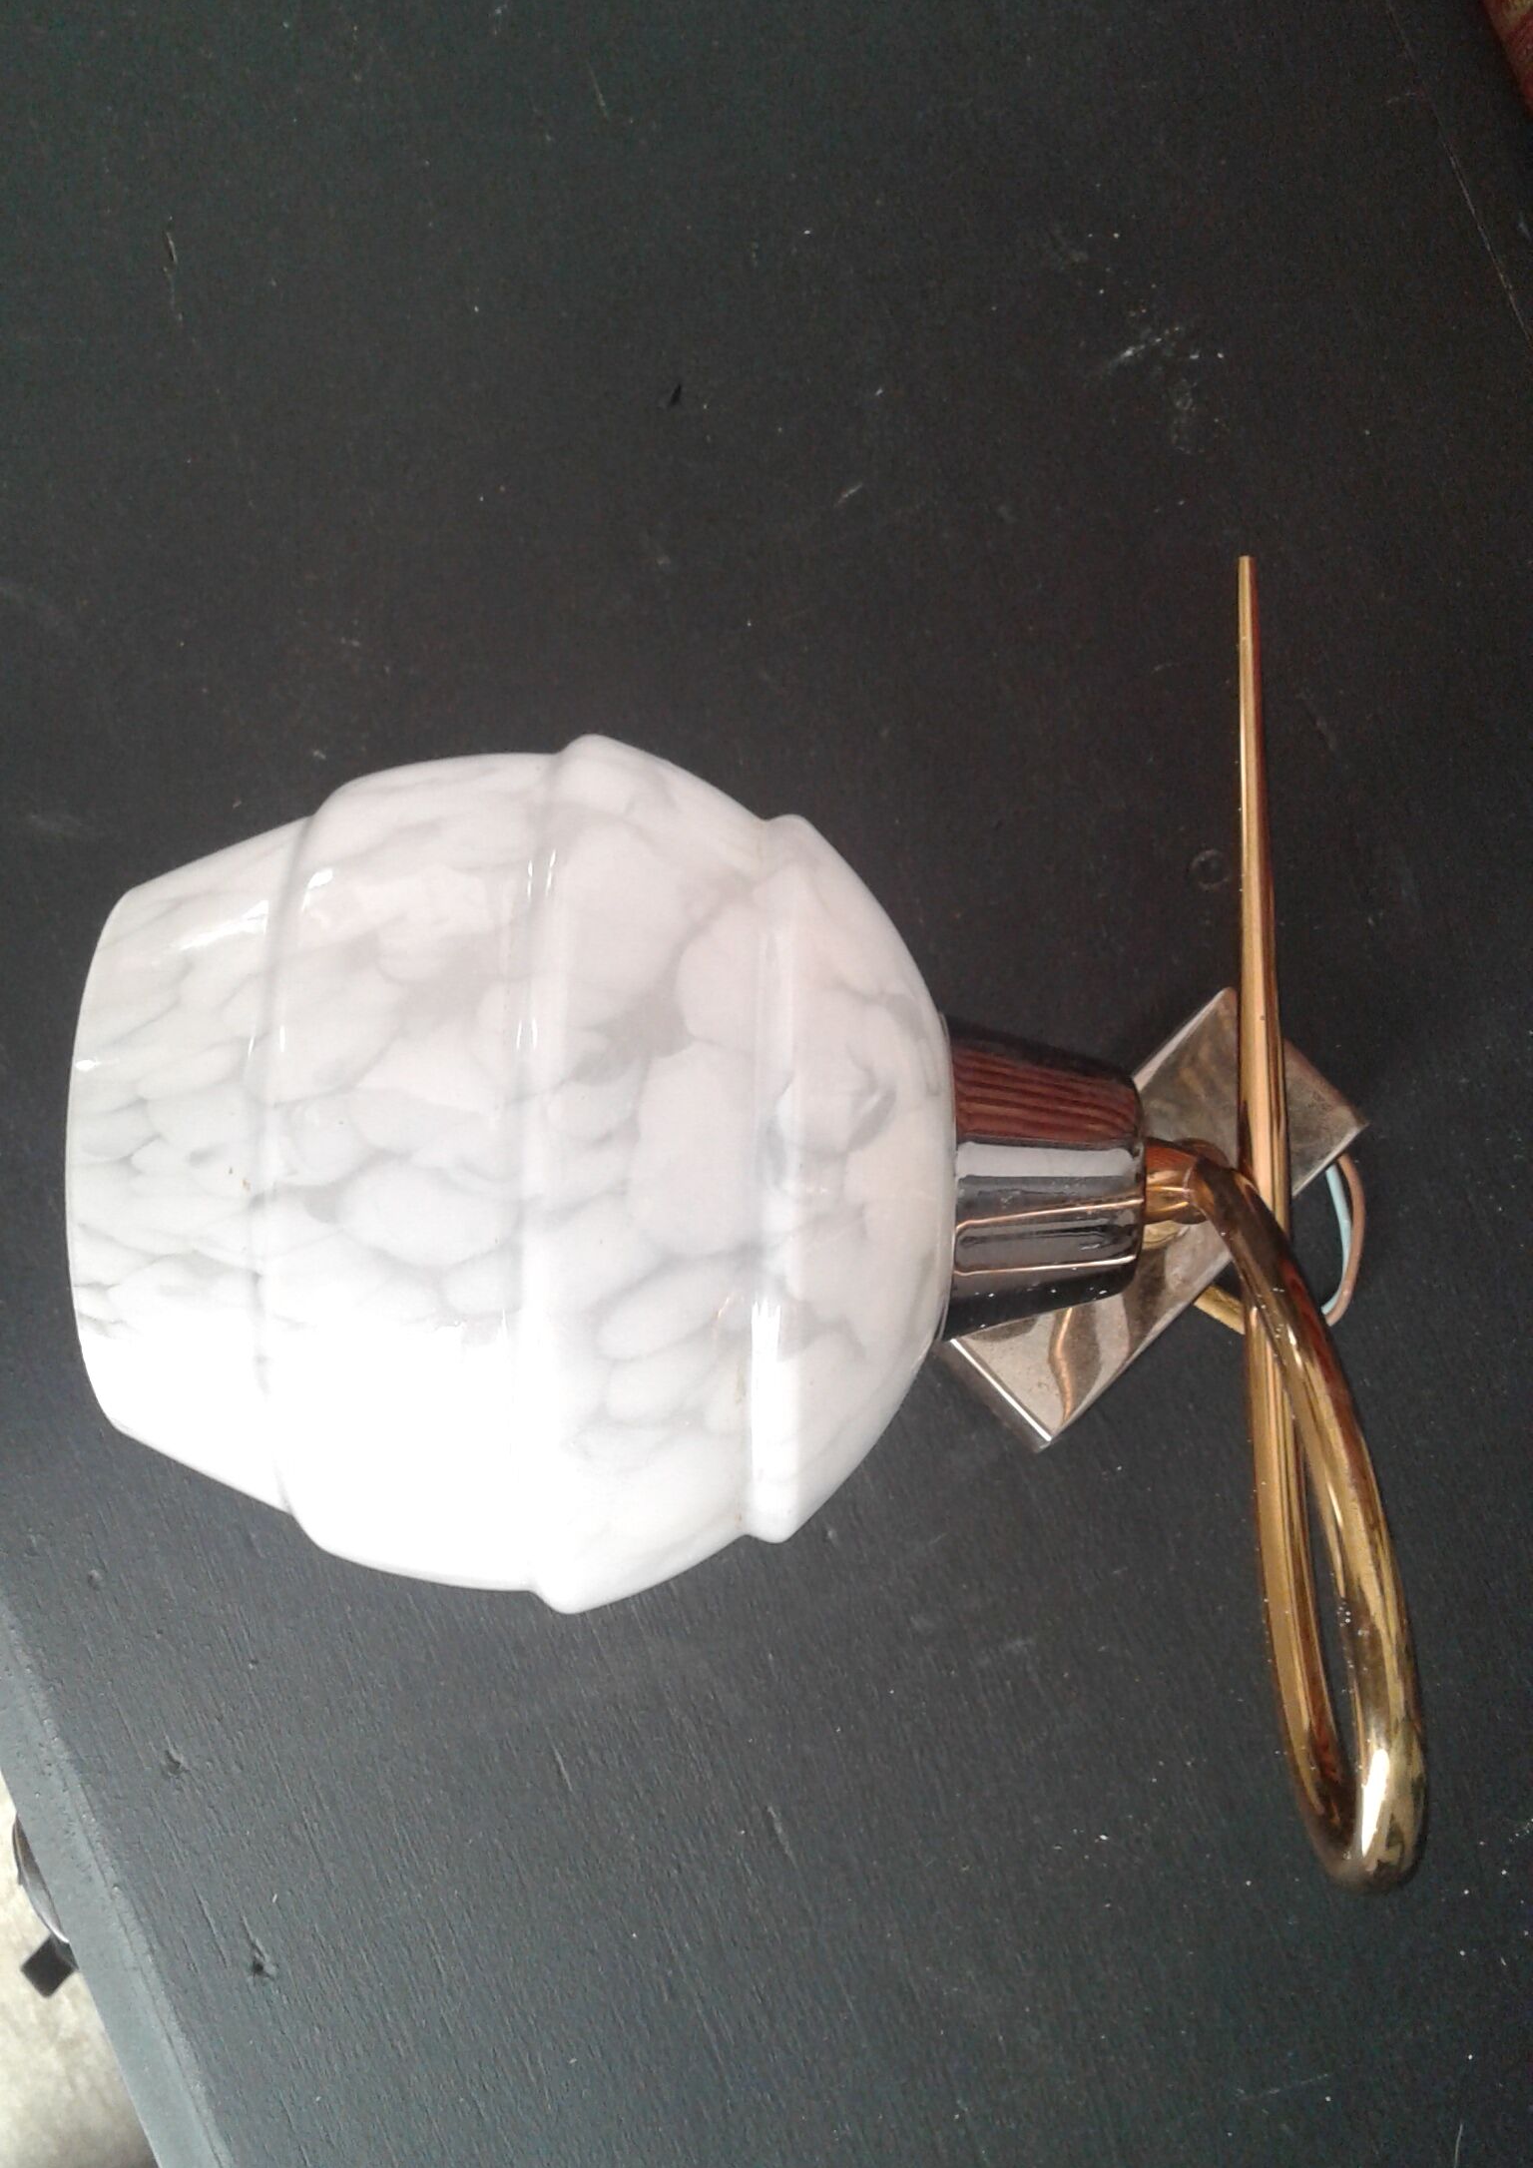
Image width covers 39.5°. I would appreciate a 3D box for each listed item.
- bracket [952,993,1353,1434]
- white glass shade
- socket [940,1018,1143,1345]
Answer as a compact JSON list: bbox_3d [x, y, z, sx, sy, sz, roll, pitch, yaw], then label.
[{"bbox_3d":[0.065,0.022,0.378,0.080,0.012,0.036,-44,91,-5],"label":"bracket"},{"bbox_3d":[-0.034,0.013,0.317,0.118,0.127,0.127,2,87,-2],"label":"white glass shade"},{"bbox_3d":[0.039,0.015,0.320,0.029,0.050,0.050,2,87,-2],"label":"socket"}]

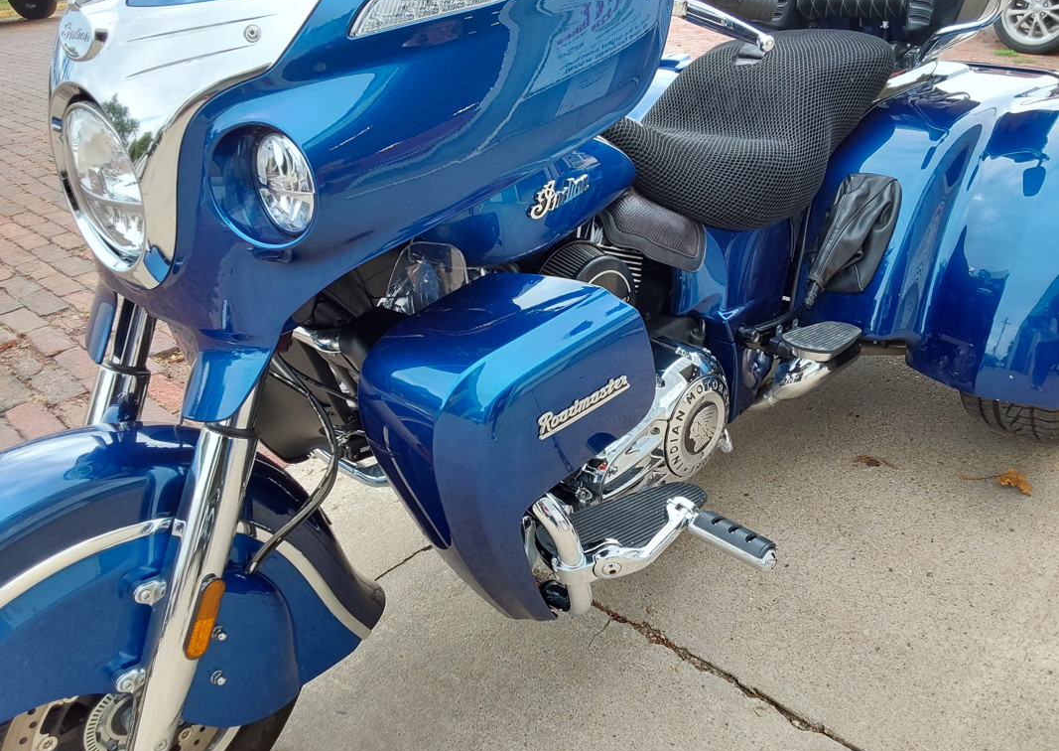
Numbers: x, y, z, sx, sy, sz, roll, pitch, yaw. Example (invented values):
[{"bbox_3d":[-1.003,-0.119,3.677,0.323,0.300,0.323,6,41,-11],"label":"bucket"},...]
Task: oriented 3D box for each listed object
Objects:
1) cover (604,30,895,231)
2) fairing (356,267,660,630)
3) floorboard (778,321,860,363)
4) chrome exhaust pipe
[{"bbox_3d":[0.402,-0.509,1.744,0.720,0.290,0.410,-29,36,-36],"label":"cover"},{"bbox_3d":[-0.026,0.106,1.149,0.350,0.415,0.240,-29,36,-36],"label":"fairing"},{"bbox_3d":[0.575,-0.071,1.697,0.170,0.037,0.115,-23,32,-39],"label":"floorboard"},{"bbox_3d":[0.587,-0.001,1.781,0.350,0.088,0.085,-22,32,-34],"label":"chrome exhaust pipe"}]

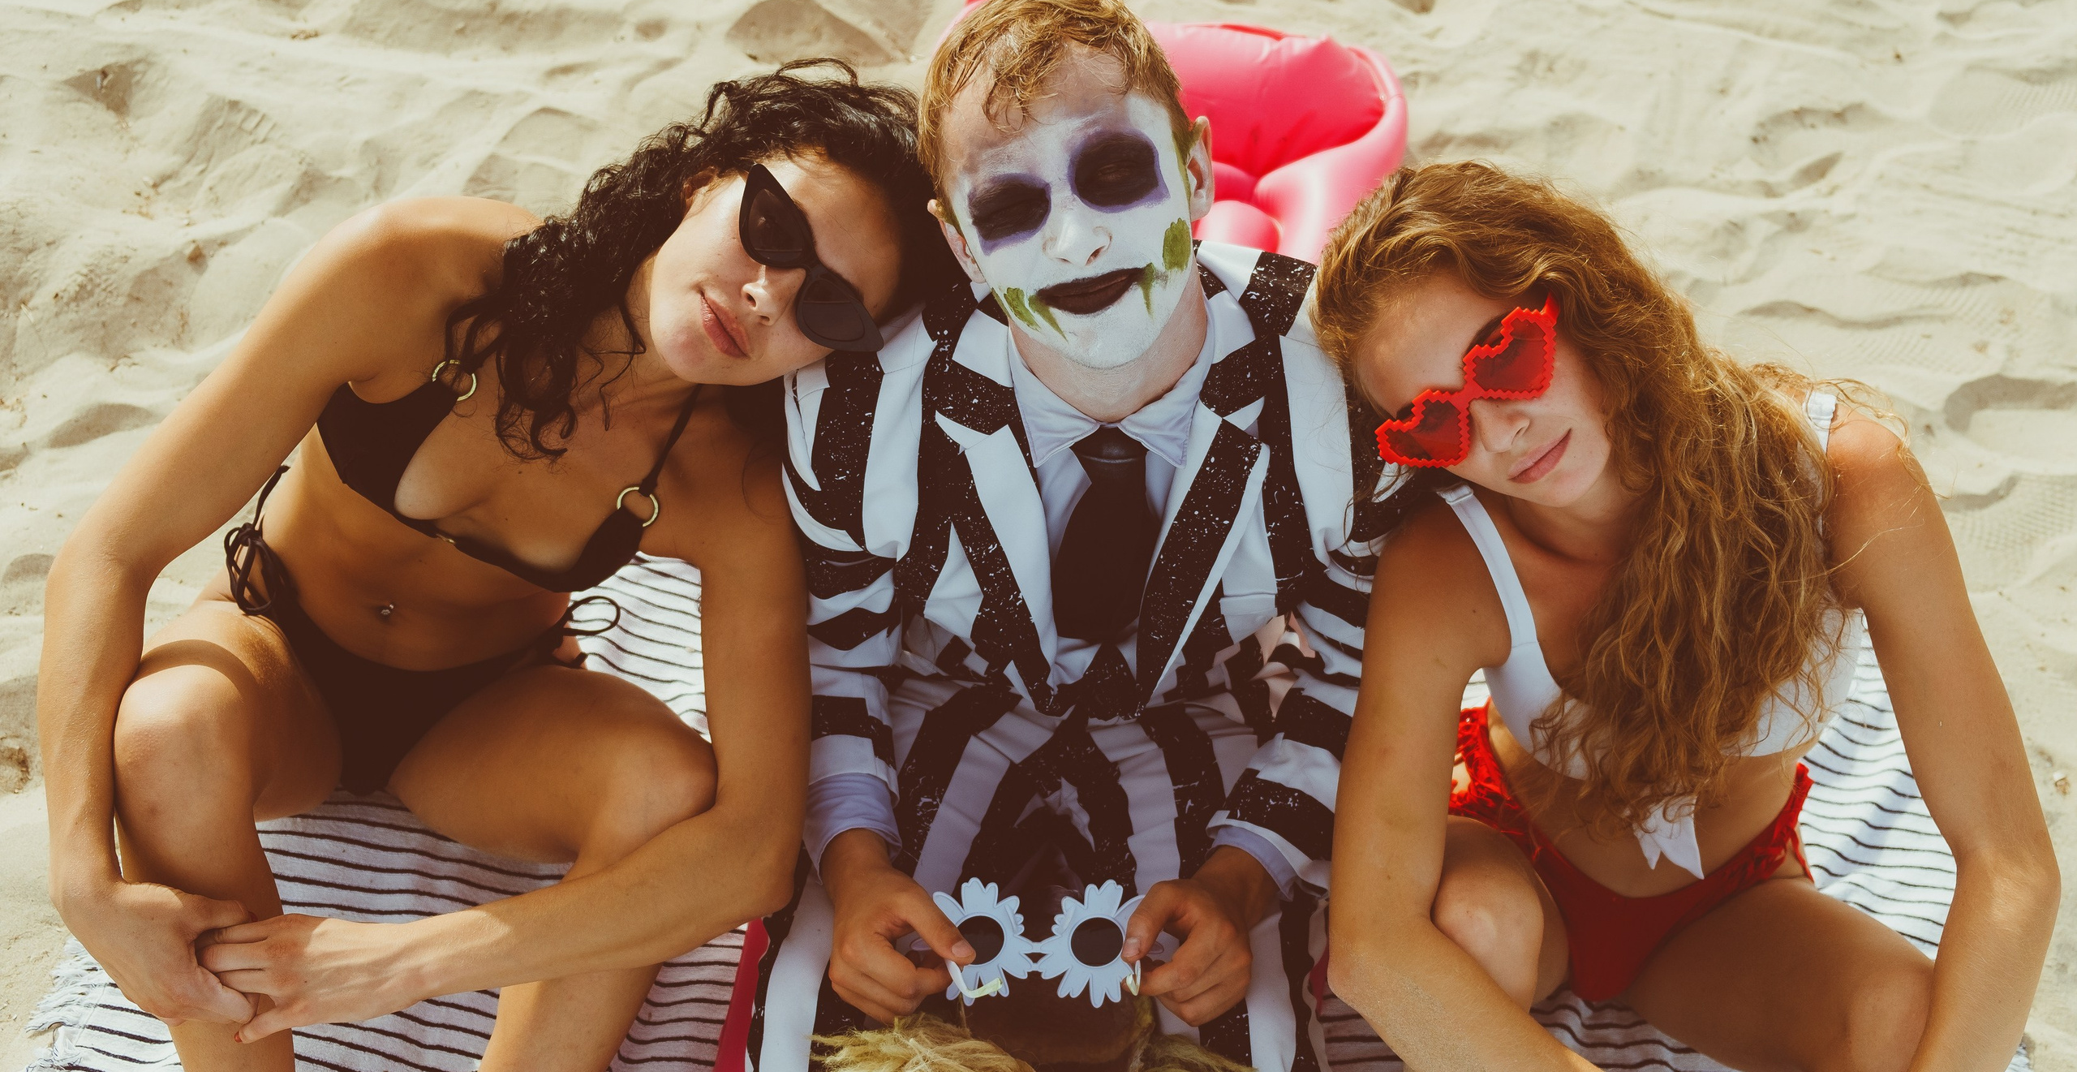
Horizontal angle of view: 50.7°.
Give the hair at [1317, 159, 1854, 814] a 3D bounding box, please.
[{"bbox_3d":[0.383,-0.034,1.510,0.270,0.460,0.250,-15,24,28],"label":"hair"}]

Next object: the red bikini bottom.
[{"bbox_3d":[0.486,0.230,1.820,0.305,0.185,0.210,7,42,7],"label":"red bikini bottom"}]

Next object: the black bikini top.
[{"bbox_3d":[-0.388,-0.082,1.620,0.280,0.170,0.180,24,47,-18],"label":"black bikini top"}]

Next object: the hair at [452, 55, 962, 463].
[{"bbox_3d":[-0.230,-0.191,1.500,0.320,0.210,0.220,-42,19,12],"label":"hair"}]

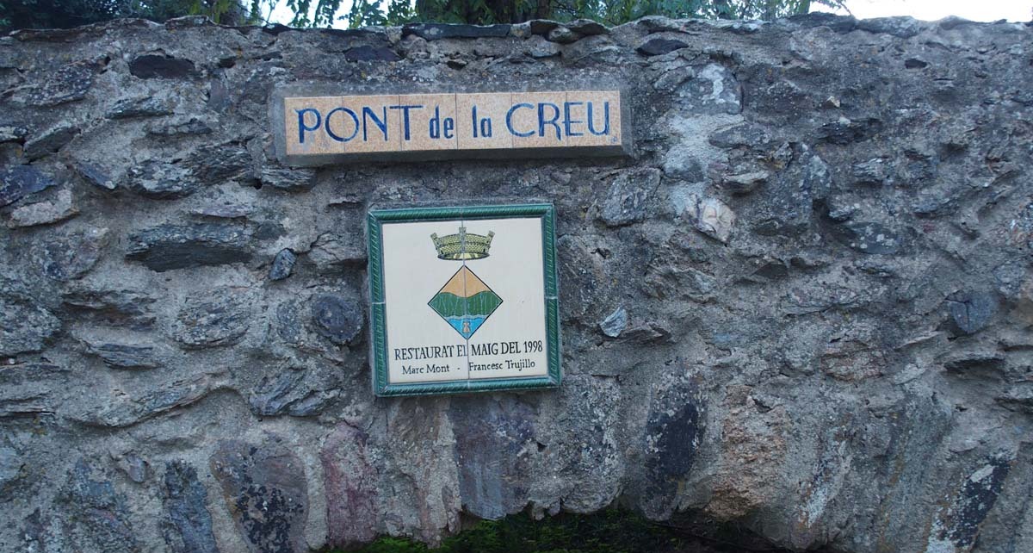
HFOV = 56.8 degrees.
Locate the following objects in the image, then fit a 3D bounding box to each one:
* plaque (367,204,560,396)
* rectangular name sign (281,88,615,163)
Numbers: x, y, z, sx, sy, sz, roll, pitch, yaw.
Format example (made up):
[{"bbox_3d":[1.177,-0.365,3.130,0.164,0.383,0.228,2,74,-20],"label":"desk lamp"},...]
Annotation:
[{"bbox_3d":[-0.126,0.057,2.335,0.450,0.447,0.035,-2,2,-6],"label":"plaque"},{"bbox_3d":[-0.157,-0.364,2.305,0.860,0.170,0.045,-2,2,-6],"label":"rectangular name sign"}]

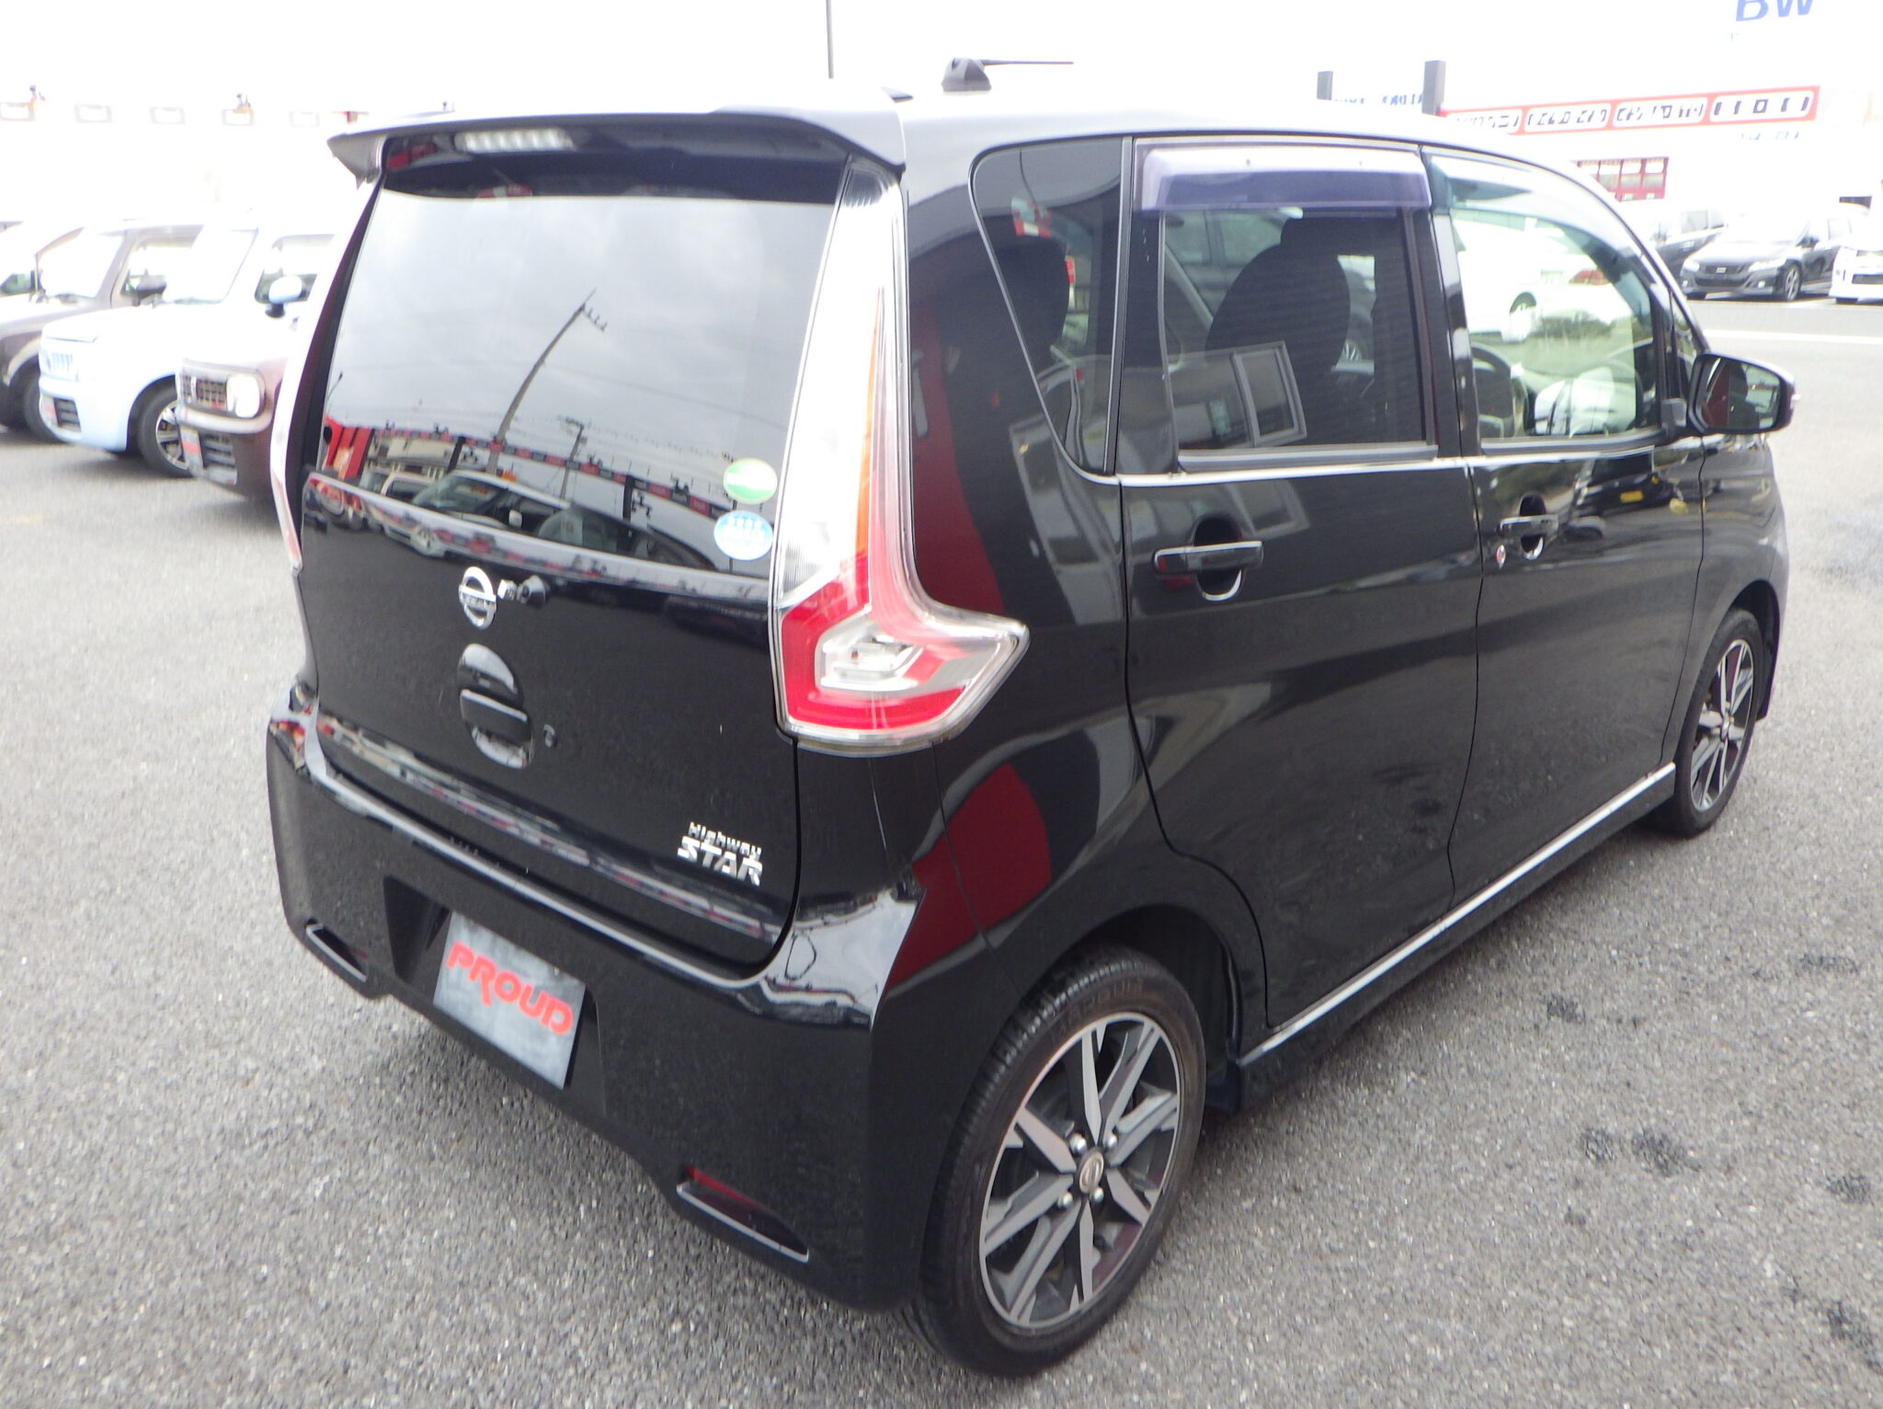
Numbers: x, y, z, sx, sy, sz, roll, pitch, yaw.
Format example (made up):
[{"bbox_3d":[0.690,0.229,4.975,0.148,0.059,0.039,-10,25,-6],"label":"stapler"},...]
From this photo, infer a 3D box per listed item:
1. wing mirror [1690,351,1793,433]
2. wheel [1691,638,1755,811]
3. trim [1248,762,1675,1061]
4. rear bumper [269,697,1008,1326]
[{"bbox_3d":[1.478,-0.573,2.813,0.178,0.142,0.105,16,23,41],"label":"wing mirror"},{"bbox_3d":[1.806,0.040,3.650,0.130,0.410,0.410,15,23,41],"label":"wheel"},{"bbox_3d":[1.018,0.313,2.765,0.030,0.032,1.720,15,23,41],"label":"trim"},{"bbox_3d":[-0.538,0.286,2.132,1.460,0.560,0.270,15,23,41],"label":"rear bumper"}]

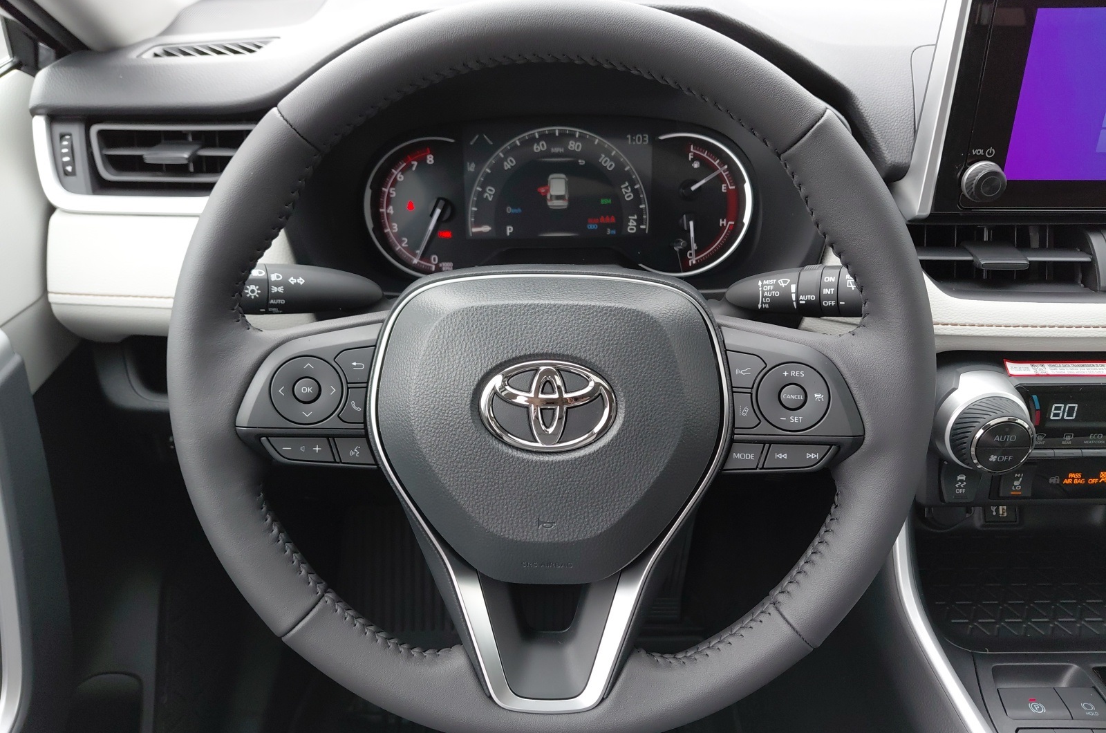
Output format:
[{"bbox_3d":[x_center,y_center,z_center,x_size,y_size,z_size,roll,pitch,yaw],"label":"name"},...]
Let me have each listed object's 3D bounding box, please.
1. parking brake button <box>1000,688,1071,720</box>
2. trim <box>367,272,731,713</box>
[{"bbox_3d":[0.323,0.226,0.535,0.039,0.009,0.021,0,37,0],"label":"parking brake button"},{"bbox_3d":[-0.002,0.067,0.407,0.183,0.229,0.036,0,12,0],"label":"trim"}]

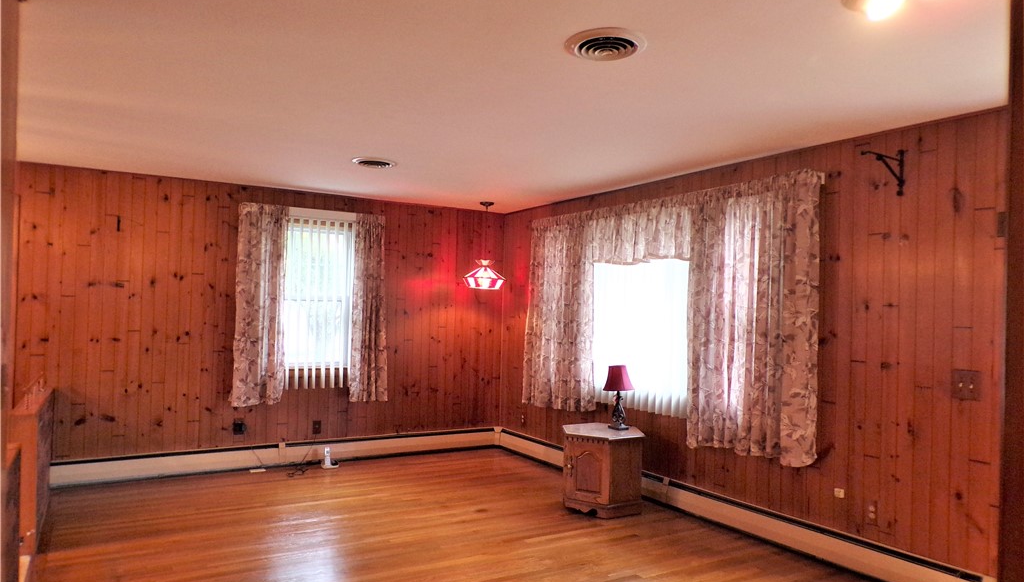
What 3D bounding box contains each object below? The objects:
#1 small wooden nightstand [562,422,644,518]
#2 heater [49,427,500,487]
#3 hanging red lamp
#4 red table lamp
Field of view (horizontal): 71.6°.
[{"bbox_3d":[0.657,1.296,5.198,0.640,0.548,0.555,0,-2,30],"label":"small wooden nightstand"},{"bbox_3d":[-1.793,1.446,6.336,3.910,0.197,0.070,2,-2,-31],"label":"heater"},{"bbox_3d":[-0.261,-0.155,6.780,0.410,0.285,0.370,1,-2,-2],"label":"hanging red lamp"},{"bbox_3d":[0.804,0.795,5.330,0.225,0.470,0.230,1,-2,0],"label":"red table lamp"}]

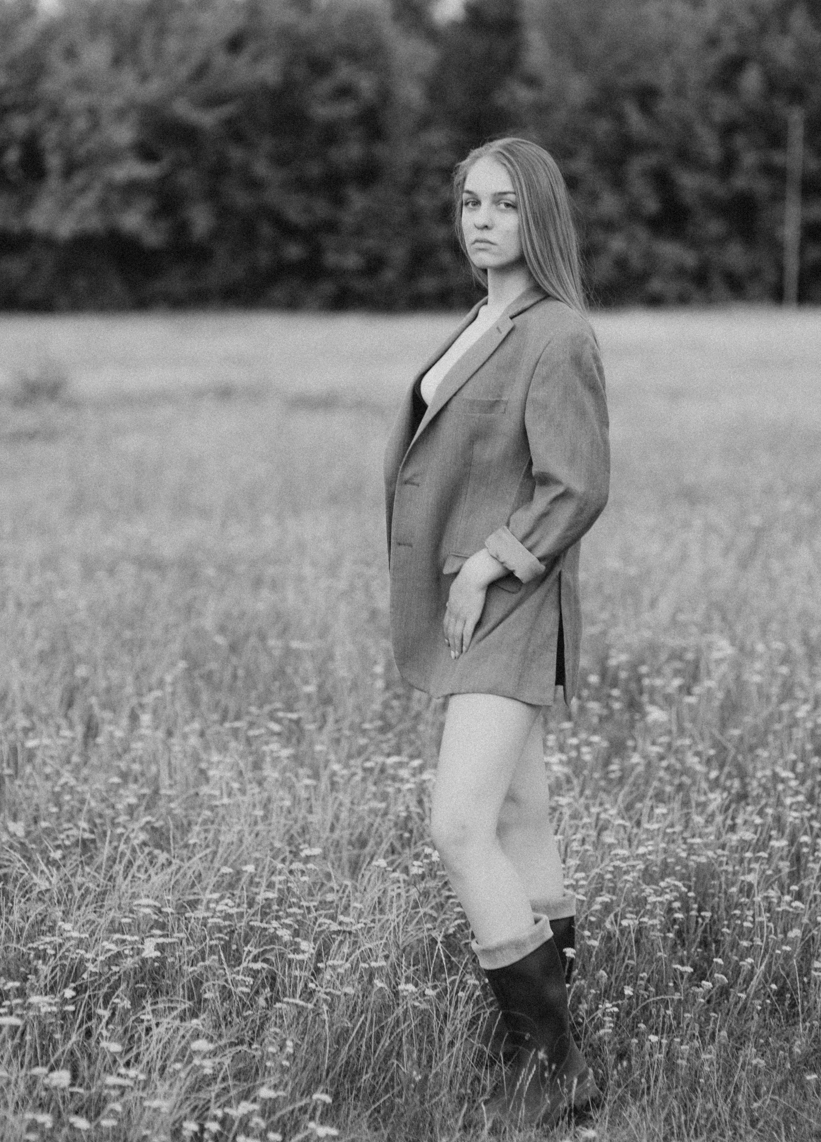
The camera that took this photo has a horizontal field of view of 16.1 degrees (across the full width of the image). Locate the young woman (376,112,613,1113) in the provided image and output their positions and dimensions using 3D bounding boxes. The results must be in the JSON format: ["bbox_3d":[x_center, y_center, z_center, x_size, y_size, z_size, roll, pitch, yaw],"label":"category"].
[{"bbox_3d":[0.150,0.104,5.035,0.400,1.690,0.470,-3,7,-30],"label":"young woman"}]

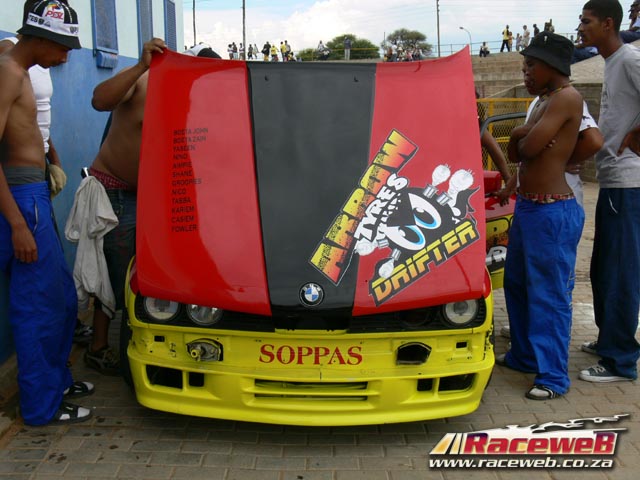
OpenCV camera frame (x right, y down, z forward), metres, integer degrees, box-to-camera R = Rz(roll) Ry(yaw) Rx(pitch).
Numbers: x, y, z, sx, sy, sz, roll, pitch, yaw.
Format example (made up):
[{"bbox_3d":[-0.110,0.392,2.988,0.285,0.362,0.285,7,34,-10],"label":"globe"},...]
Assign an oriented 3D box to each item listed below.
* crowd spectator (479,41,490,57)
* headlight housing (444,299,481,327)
[{"bbox_3d":[10.233,-11.850,46.000,0.550,1.000,0.600,2,11,6],"label":"crowd spectator"},{"bbox_3d":[0.589,0.289,3.080,0.150,0.150,0.100,0,11,0],"label":"headlight housing"}]

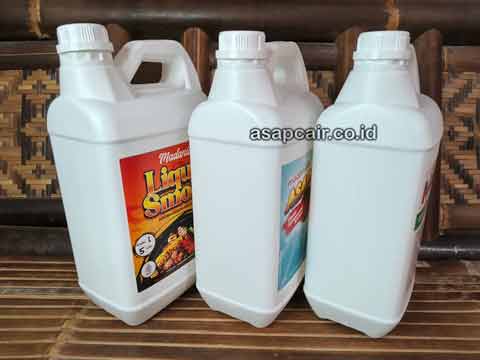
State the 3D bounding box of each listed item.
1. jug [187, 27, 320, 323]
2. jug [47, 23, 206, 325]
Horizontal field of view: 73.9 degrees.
[{"bbox_3d":[0.033,-0.005,0.401,0.115,0.320,0.182,12,23,30],"label":"jug"},{"bbox_3d":[-0.108,-0.007,0.399,0.118,0.314,0.187,13,21,32],"label":"jug"}]

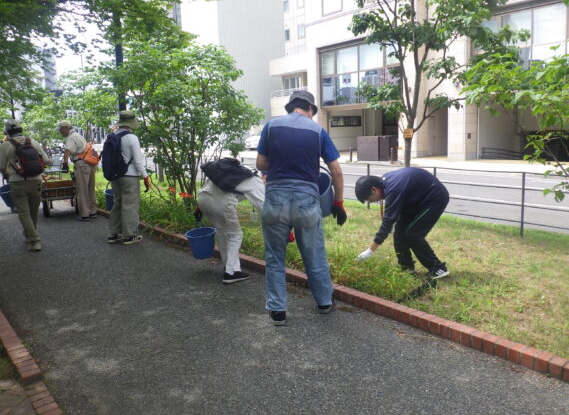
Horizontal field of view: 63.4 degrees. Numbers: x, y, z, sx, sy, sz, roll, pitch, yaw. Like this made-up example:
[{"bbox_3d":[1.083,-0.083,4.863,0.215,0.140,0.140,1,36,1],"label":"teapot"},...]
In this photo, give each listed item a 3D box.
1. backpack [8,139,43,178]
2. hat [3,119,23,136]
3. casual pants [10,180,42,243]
[{"bbox_3d":[-3.206,-0.599,5.742,0.220,0.450,0.310,-1,13,45],"label":"backpack"},{"bbox_3d":[-3.446,-1.021,5.838,0.180,0.150,0.260,-10,5,-44],"label":"hat"},{"bbox_3d":[-3.301,0.038,5.912,0.310,0.840,0.370,7,12,43],"label":"casual pants"}]

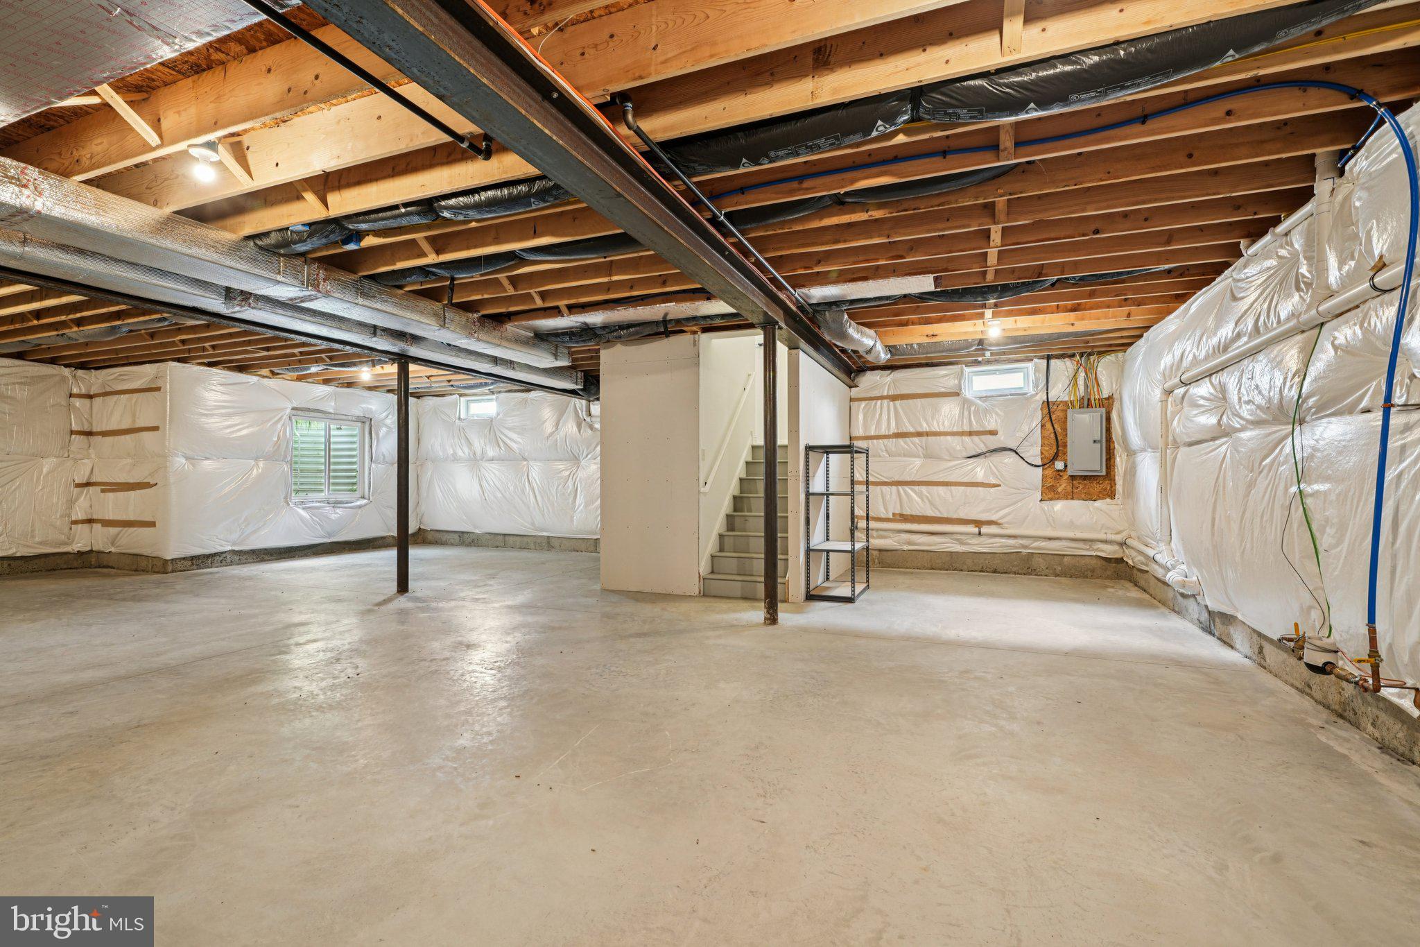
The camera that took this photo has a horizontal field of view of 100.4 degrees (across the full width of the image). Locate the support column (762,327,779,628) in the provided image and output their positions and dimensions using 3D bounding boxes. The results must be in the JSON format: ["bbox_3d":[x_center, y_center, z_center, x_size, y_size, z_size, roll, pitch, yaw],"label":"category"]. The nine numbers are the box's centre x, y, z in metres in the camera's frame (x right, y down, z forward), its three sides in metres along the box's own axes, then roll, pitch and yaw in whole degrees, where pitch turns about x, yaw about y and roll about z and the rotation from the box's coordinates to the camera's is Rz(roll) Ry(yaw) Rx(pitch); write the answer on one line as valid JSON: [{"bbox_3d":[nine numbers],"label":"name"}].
[{"bbox_3d":[0.528,0.015,5.130,0.115,2.570,0.115,0,0,22],"label":"support column"}]

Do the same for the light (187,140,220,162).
[{"bbox_3d":[-2.371,-1.520,2.776,0.118,0.068,0.118,0,0,22],"label":"light"}]

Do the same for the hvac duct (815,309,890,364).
[{"bbox_3d":[1.529,-1.393,6.071,0.320,0.280,1.750,0,0,29],"label":"hvac duct"}]

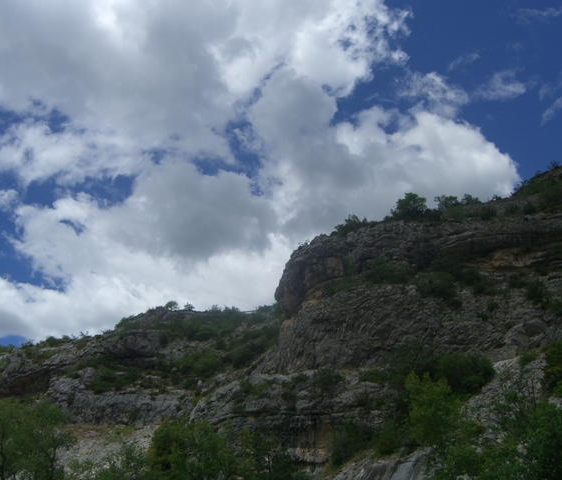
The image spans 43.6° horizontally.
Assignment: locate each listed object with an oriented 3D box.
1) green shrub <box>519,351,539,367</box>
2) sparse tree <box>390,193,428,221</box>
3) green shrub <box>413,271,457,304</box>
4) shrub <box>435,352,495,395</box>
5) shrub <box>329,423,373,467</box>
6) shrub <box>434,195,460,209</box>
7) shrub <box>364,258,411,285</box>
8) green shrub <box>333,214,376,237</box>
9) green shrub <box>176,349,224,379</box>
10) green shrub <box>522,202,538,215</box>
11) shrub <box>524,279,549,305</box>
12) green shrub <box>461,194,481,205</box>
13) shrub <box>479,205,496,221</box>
[{"bbox_3d":[24.698,11.778,69.830,1.930,1.470,1.640,-6,-18,18],"label":"green shrub"},{"bbox_3d":[21.206,-5.528,115.947,6.400,3.540,5.440,-3,-17,10],"label":"sparse tree"},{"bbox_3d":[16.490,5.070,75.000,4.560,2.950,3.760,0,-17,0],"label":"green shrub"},{"bbox_3d":[15.230,11.020,58.000,4.800,3.190,3.960,0,-17,0],"label":"shrub"},{"bbox_3d":[7.672,22.254,76.458,4.640,4.760,3.720,-2,-17,5],"label":"shrub"},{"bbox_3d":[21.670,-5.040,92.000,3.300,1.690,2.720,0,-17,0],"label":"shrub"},{"bbox_3d":[16.170,4.783,106.675,7.070,3.270,4.590,-3,-17,8],"label":"shrub"},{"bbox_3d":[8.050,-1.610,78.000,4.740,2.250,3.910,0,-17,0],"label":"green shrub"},{"bbox_3d":[-16.255,25.140,141.876,9.010,5.940,7.210,2,-17,-6],"label":"green shrub"},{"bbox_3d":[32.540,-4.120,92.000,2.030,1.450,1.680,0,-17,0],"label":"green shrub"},{"bbox_3d":[33.413,6.735,91.882,3.300,3.030,2.970,-6,-18,19],"label":"shrub"},{"bbox_3d":[34.492,-7.152,127.213,3.510,1.580,2.990,-5,-18,15],"label":"green shrub"},{"bbox_3d":[26.580,-3.520,90.000,2.240,1.890,1.840,0,-17,0],"label":"shrub"}]

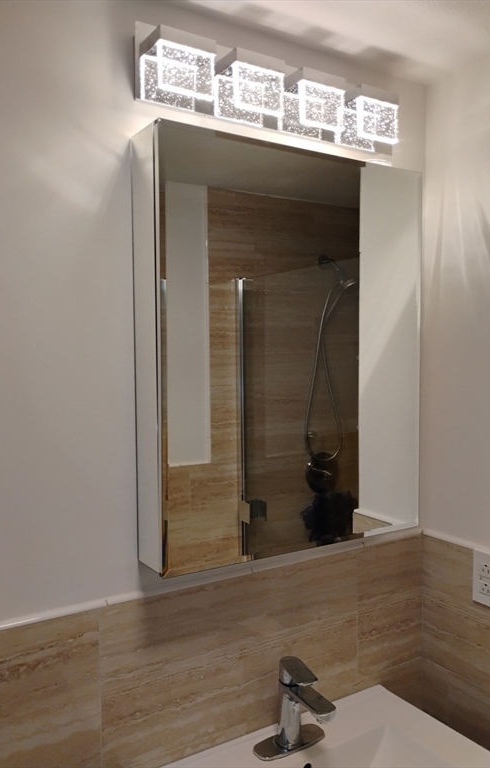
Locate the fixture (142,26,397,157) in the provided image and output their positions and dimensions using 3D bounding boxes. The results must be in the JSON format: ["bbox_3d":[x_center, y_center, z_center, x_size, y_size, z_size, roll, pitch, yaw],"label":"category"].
[{"bbox_3d":[0.081,-0.574,1.228,0.608,0.136,0.090,-2,3,-31],"label":"fixture"}]

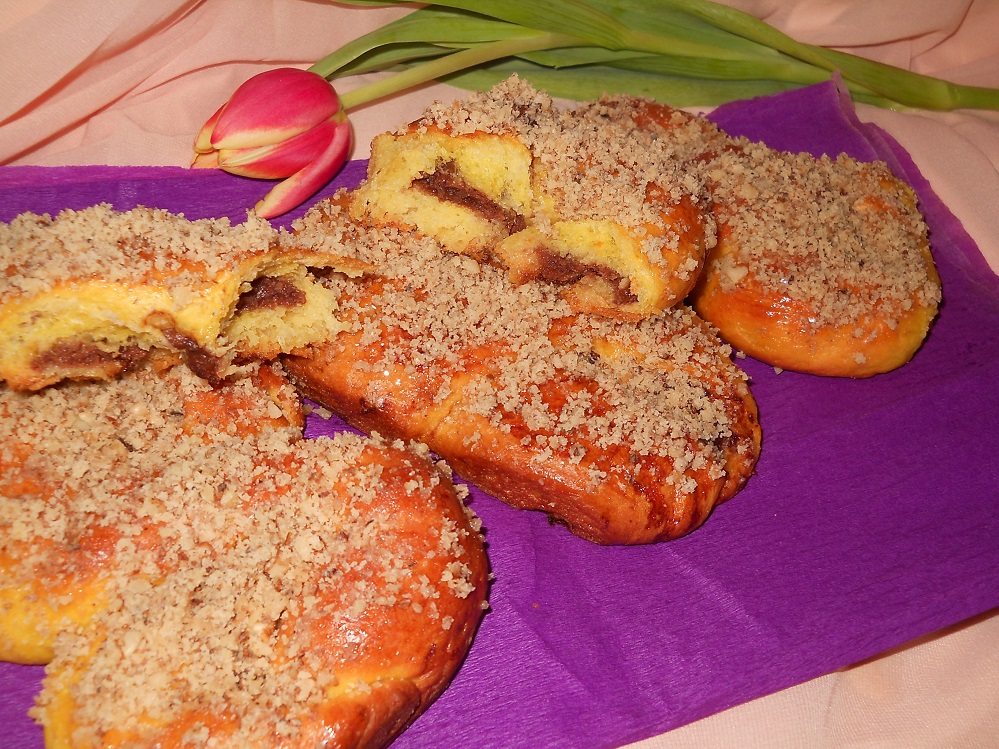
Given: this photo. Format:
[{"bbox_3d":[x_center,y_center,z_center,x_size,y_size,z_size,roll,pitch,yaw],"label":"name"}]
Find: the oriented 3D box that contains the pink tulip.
[{"bbox_3d":[-0.090,-0.098,0.479,0.067,0.043,0.050,-30,62,-37],"label":"pink tulip"}]

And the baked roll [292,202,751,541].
[{"bbox_3d":[0.002,-0.009,0.370,0.166,0.039,0.078,26,51,23],"label":"baked roll"}]

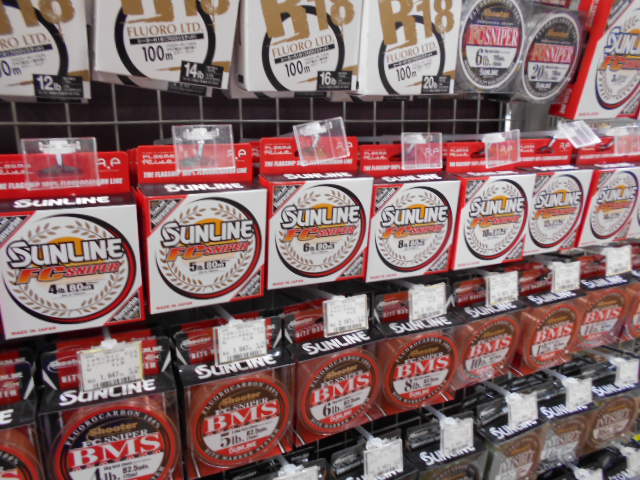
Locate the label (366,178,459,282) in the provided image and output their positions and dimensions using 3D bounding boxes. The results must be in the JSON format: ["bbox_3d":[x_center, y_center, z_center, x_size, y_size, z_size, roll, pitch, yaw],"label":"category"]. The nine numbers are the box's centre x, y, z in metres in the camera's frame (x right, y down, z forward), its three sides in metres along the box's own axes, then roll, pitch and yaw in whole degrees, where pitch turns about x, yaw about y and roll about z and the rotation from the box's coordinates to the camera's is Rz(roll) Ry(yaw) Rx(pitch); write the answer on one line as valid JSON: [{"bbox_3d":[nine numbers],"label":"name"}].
[{"bbox_3d":[0.080,-0.013,0.454,0.091,0.091,0.033,-5,20,-24],"label":"label"}]

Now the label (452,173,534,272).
[{"bbox_3d":[0.170,-0.023,0.494,0.091,0.091,0.033,-5,20,-24],"label":"label"}]

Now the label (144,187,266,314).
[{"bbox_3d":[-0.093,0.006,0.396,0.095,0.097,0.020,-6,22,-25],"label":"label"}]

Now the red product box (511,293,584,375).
[{"bbox_3d":[0.282,0.115,0.613,0.096,0.091,0.032,-6,16,-25],"label":"red product box"}]

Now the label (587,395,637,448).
[{"bbox_3d":[0.400,0.247,0.681,0.086,0.086,0.030,-6,21,-25],"label":"label"}]

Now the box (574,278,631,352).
[{"bbox_3d":[0.351,0.089,0.625,0.091,0.099,0.036,-6,20,-25],"label":"box"}]

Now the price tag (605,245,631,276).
[{"bbox_3d":[0.381,0.026,0.611,0.044,0.035,0.004,-5,5,-19],"label":"price tag"}]

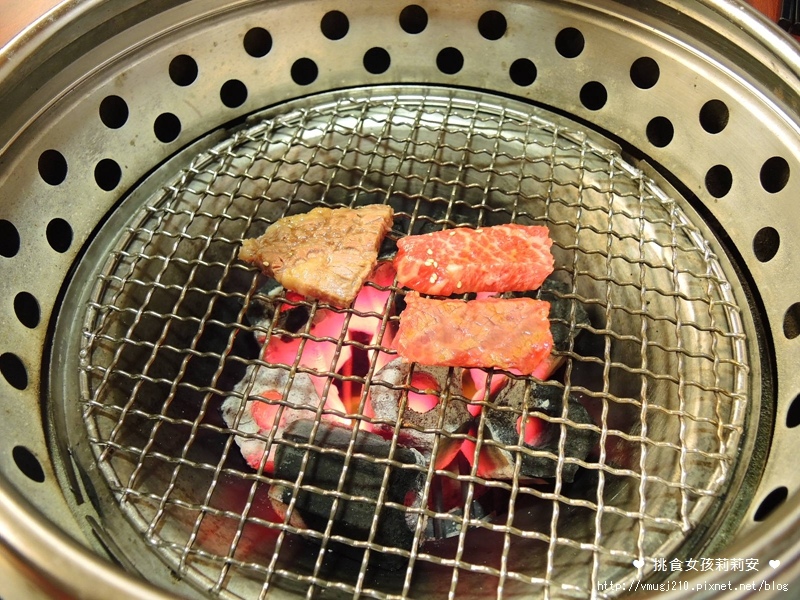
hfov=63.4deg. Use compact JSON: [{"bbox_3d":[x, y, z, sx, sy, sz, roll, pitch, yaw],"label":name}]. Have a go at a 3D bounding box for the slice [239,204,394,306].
[{"bbox_3d":[-0.039,-0.027,0.296,0.061,0.010,0.056,14,54,11],"label":"slice"}]

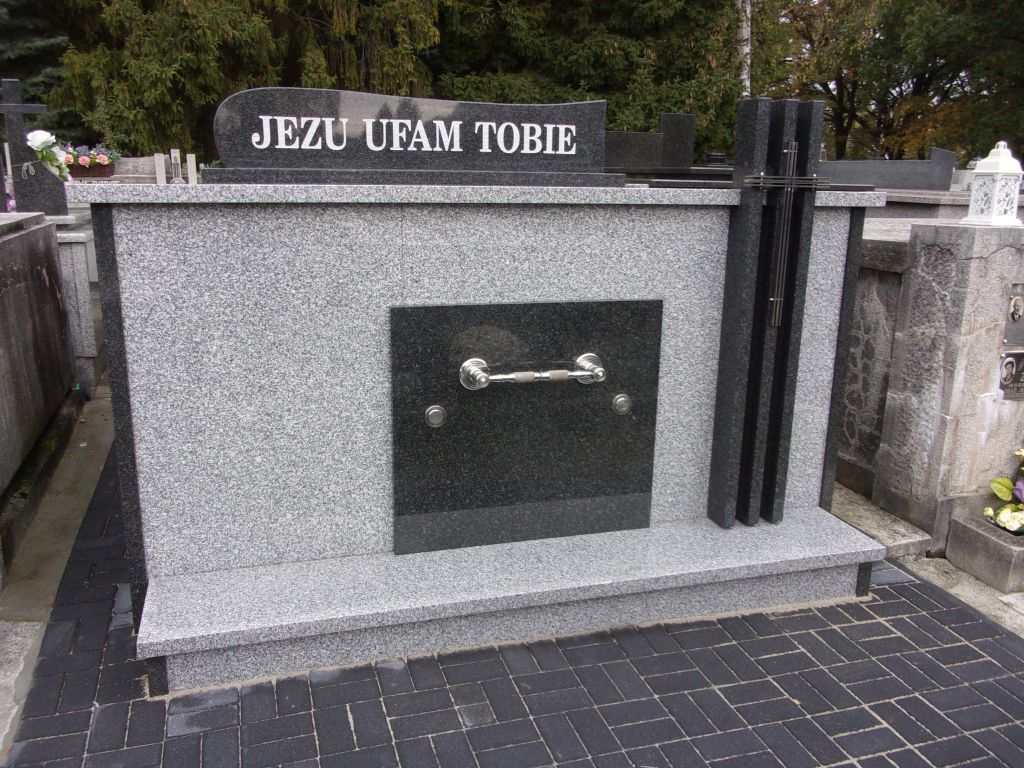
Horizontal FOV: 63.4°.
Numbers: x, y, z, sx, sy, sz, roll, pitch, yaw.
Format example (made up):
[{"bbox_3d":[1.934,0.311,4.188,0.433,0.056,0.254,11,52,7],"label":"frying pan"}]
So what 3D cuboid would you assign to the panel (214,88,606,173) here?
[{"bbox_3d":[-0.310,-0.853,2.825,1.323,0.253,0.080,-3,15,-16],"label":"panel"}]

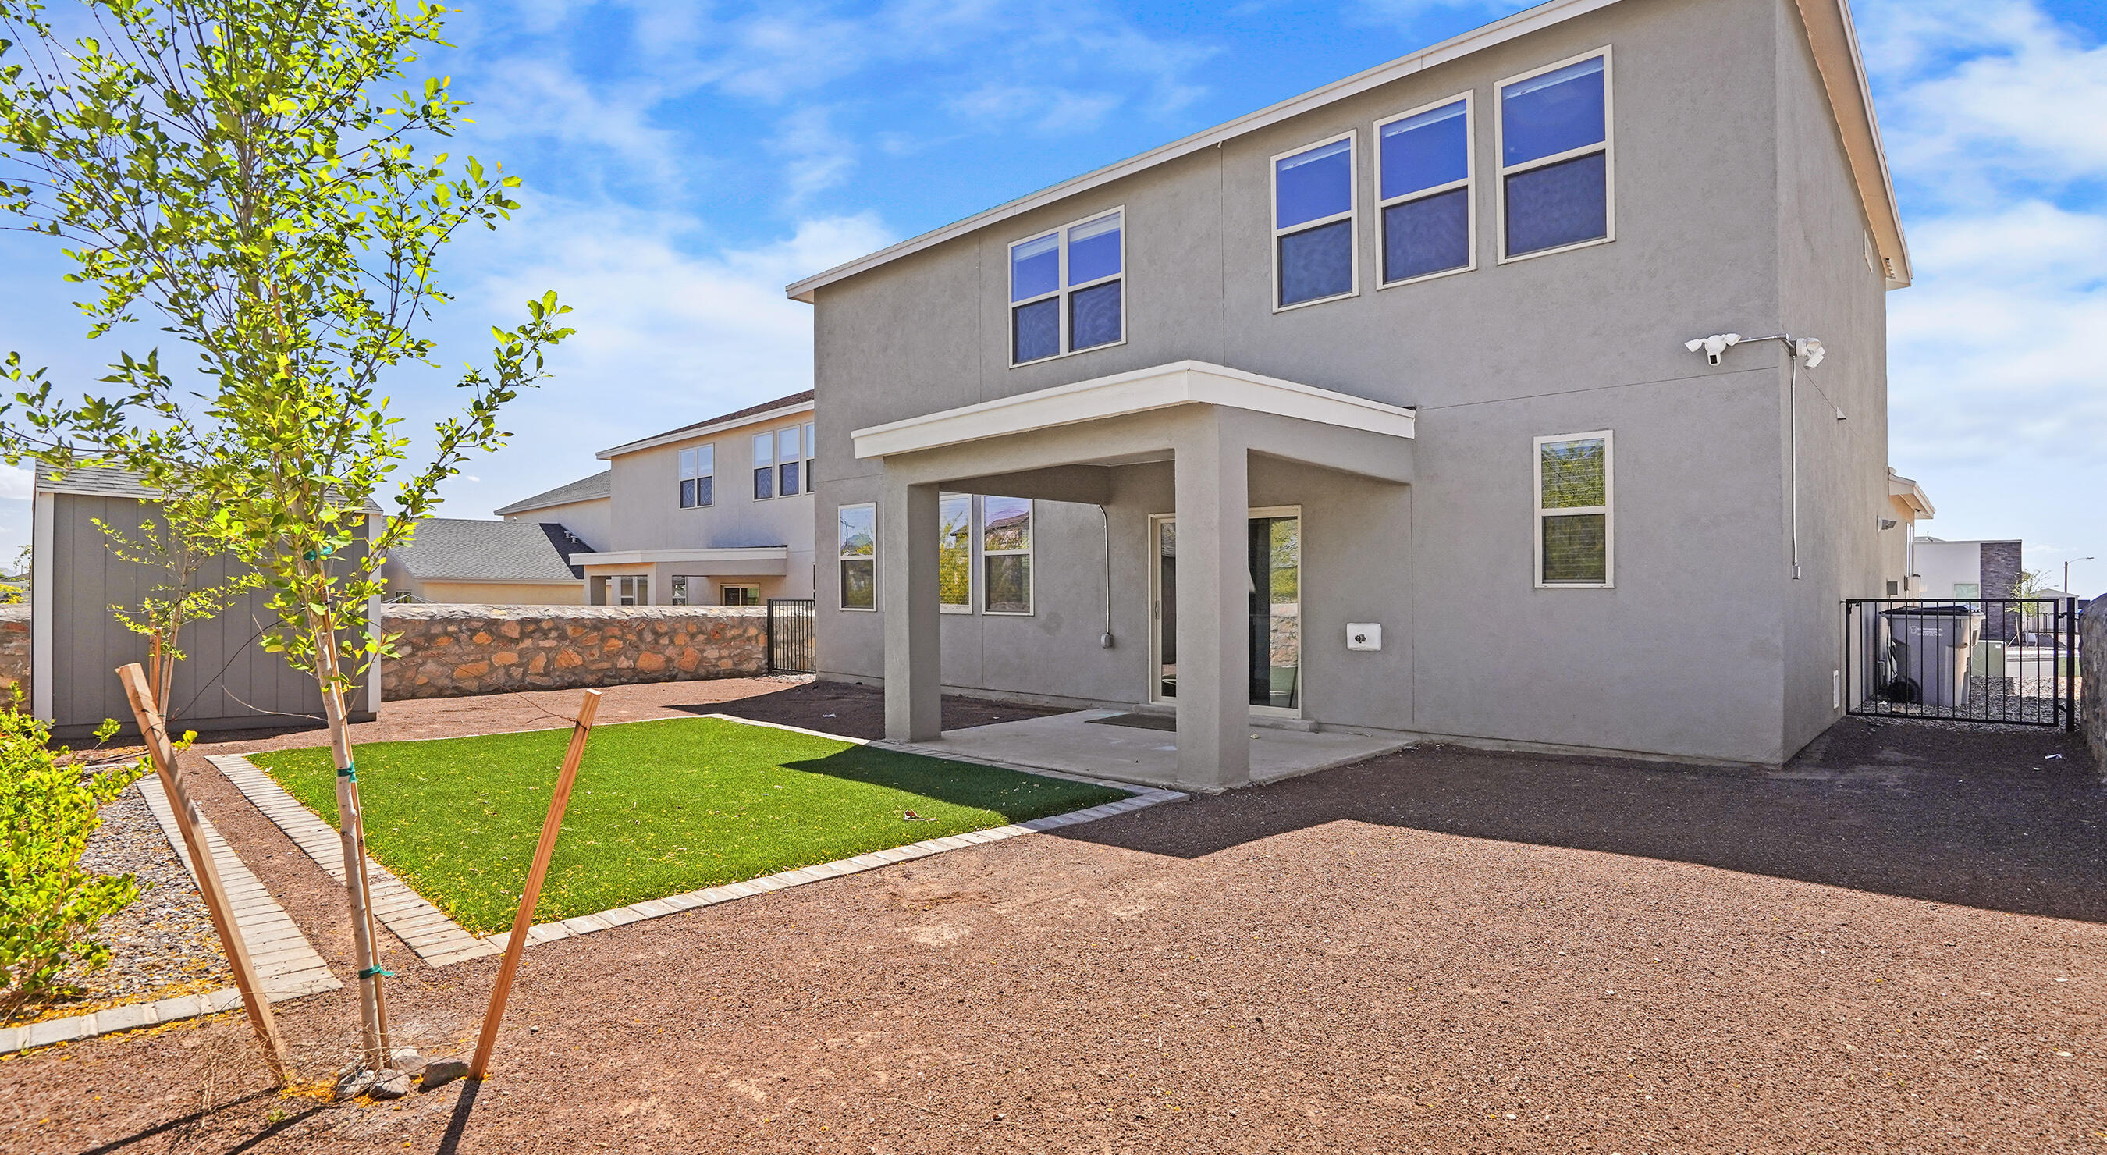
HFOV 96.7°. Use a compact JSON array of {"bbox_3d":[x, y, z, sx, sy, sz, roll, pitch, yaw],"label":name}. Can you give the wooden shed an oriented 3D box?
[{"bbox_3d":[-8.800,0.116,9.799,2.450,2.600,2.600,1,-1,-45],"label":"wooden shed"}]

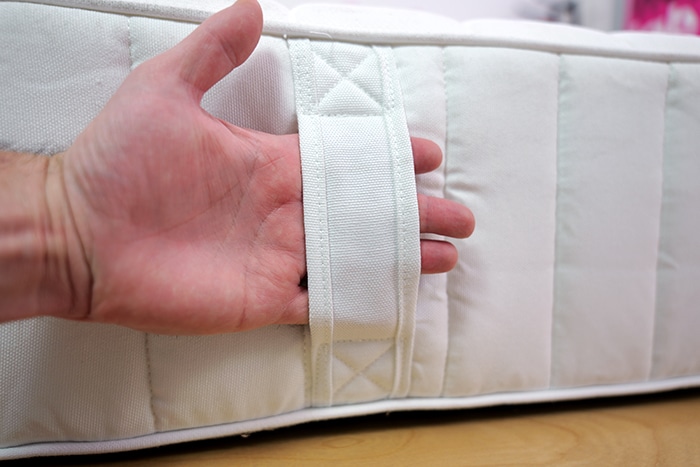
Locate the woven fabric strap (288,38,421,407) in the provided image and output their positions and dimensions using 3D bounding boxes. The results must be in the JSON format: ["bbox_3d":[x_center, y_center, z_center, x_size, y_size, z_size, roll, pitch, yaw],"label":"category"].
[{"bbox_3d":[0.005,-0.001,0.211,0.051,0.171,0.026,-3,4,-14],"label":"woven fabric strap"}]

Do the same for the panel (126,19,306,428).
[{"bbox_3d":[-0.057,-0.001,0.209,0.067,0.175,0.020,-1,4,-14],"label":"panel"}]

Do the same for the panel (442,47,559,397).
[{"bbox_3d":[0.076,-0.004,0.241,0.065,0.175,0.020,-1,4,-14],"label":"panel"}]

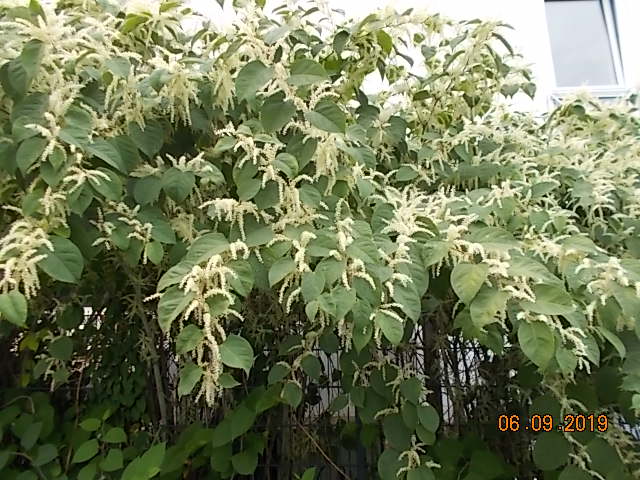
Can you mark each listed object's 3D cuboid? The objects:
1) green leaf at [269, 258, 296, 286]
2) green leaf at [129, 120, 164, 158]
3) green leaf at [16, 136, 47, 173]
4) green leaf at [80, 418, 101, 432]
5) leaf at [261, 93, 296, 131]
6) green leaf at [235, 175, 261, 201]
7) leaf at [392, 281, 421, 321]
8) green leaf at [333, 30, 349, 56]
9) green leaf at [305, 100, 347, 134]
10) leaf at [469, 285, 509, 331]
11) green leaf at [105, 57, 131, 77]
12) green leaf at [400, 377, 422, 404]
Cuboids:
[{"bbox_3d":[-0.156,0.135,2.000,0.092,0.159,0.030,33,-28,22],"label":"green leaf"},{"bbox_3d":[-0.650,-0.376,1.800,0.131,0.148,0.030,-6,3,-21],"label":"green leaf"},{"bbox_3d":[-1.080,-0.320,1.800,0.102,0.151,0.033,29,-31,-23],"label":"green leaf"},{"bbox_3d":[-1.122,0.907,2.350,0.089,0.070,0.025,9,-46,-21],"label":"green leaf"},{"bbox_3d":[-0.186,-0.566,2.150,0.151,0.192,0.030,13,-14,-2],"label":"leaf"},{"bbox_3d":[-0.264,-0.191,1.750,0.091,0.102,0.030,9,-10,-8],"label":"green leaf"},{"bbox_3d":[0.288,0.201,1.600,0.083,0.143,0.030,-24,-22,2],"label":"leaf"},{"bbox_3d":[0.090,-0.858,2.100,0.066,0.114,0.030,11,22,-2],"label":"green leaf"},{"bbox_3d":[0.019,-0.440,1.700,0.156,0.102,0.030,25,0,1],"label":"green leaf"},{"bbox_3d":[0.652,0.264,1.850,0.119,0.198,0.030,28,-18,33],"label":"leaf"},{"bbox_3d":[-0.822,-0.704,1.950,0.105,0.089,0.030,0,-6,-26],"label":"green leaf"},{"bbox_3d":[0.371,0.611,1.950,0.085,0.116,0.030,-9,-30,6],"label":"green leaf"}]

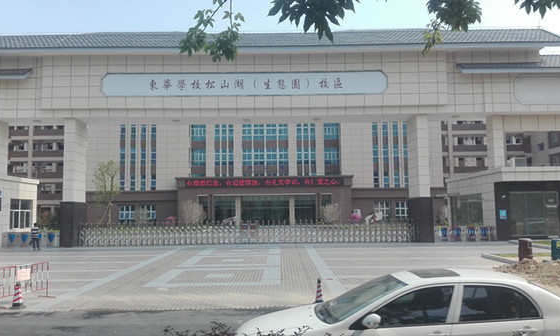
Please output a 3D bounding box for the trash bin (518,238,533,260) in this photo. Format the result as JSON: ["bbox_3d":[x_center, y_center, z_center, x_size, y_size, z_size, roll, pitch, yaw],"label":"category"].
[{"bbox_3d":[10.692,3.527,18.676,0.480,0.950,0.400,2,-5,-30],"label":"trash bin"}]

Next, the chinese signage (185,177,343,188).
[{"bbox_3d":[-2.054,1.961,57.041,21.099,1.290,0.250,-1,-5,0],"label":"chinese signage"}]

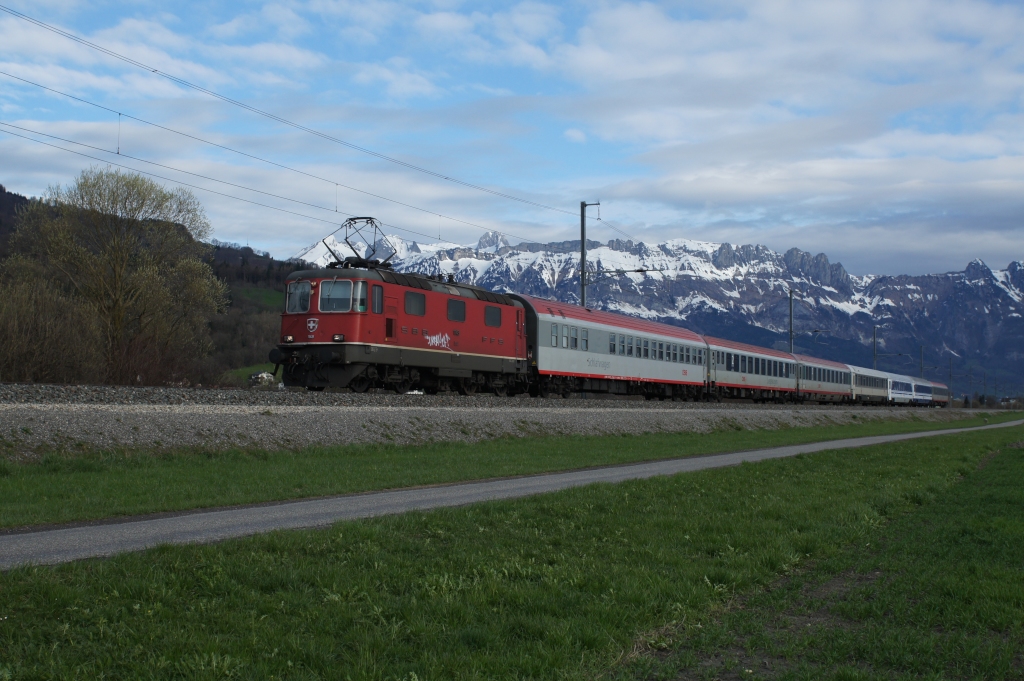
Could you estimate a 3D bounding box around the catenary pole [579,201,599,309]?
[{"bbox_3d":[4.395,-1.970,66.623,1.100,11.500,0.300,-2,-4,25],"label":"catenary pole"}]

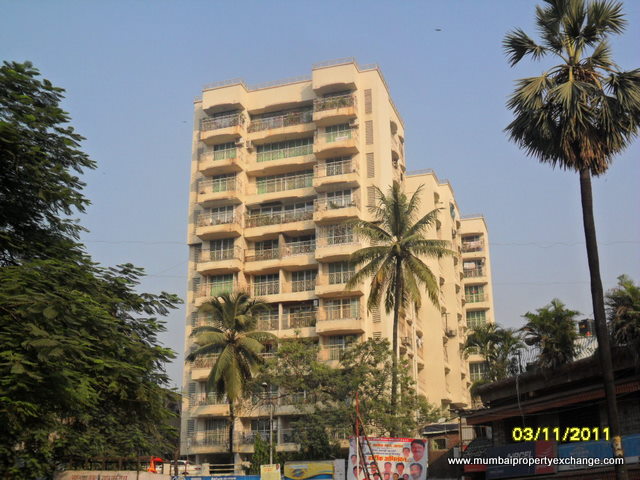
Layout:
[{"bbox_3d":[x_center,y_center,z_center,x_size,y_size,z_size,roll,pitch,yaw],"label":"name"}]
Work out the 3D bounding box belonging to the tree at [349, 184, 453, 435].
[{"bbox_3d":[4.691,5.663,46.137,6.227,19.335,5.916,-3,-17,5],"label":"tree"}]

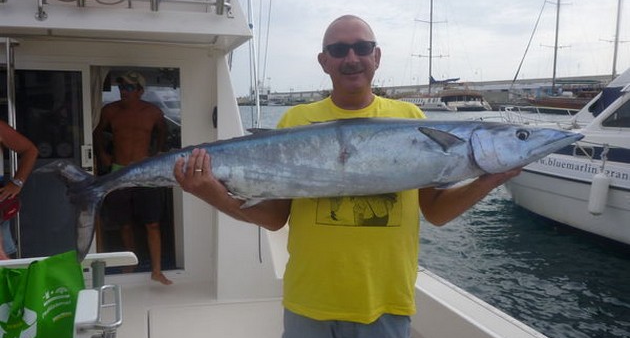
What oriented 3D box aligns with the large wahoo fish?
[{"bbox_3d":[-0.012,0.032,1.360,1.460,0.325,0.170,-4,8,1],"label":"large wahoo fish"}]

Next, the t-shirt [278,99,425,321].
[{"bbox_3d":[0.117,0.120,1.630,0.470,0.690,0.290,0,8,0],"label":"t-shirt"}]

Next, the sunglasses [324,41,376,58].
[{"bbox_3d":[0.105,-0.352,1.535,0.150,0.048,0.145,-3,5,0],"label":"sunglasses"}]

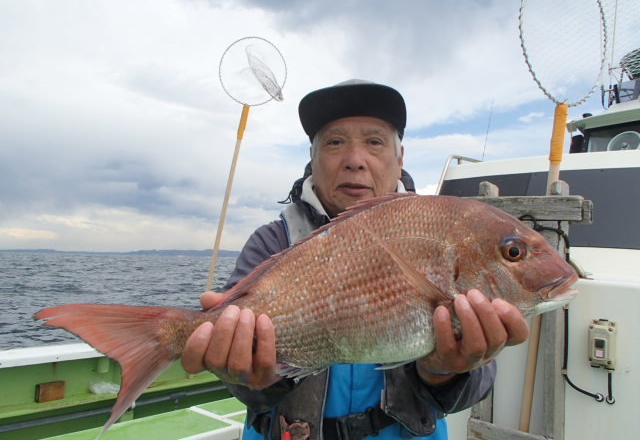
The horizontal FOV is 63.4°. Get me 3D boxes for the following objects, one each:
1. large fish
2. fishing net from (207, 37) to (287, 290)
[{"bbox_3d":[-0.015,0.092,0.555,0.565,0.200,0.100,-10,-7,-5],"label":"large fish"},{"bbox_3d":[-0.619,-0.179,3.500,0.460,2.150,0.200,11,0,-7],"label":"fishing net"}]

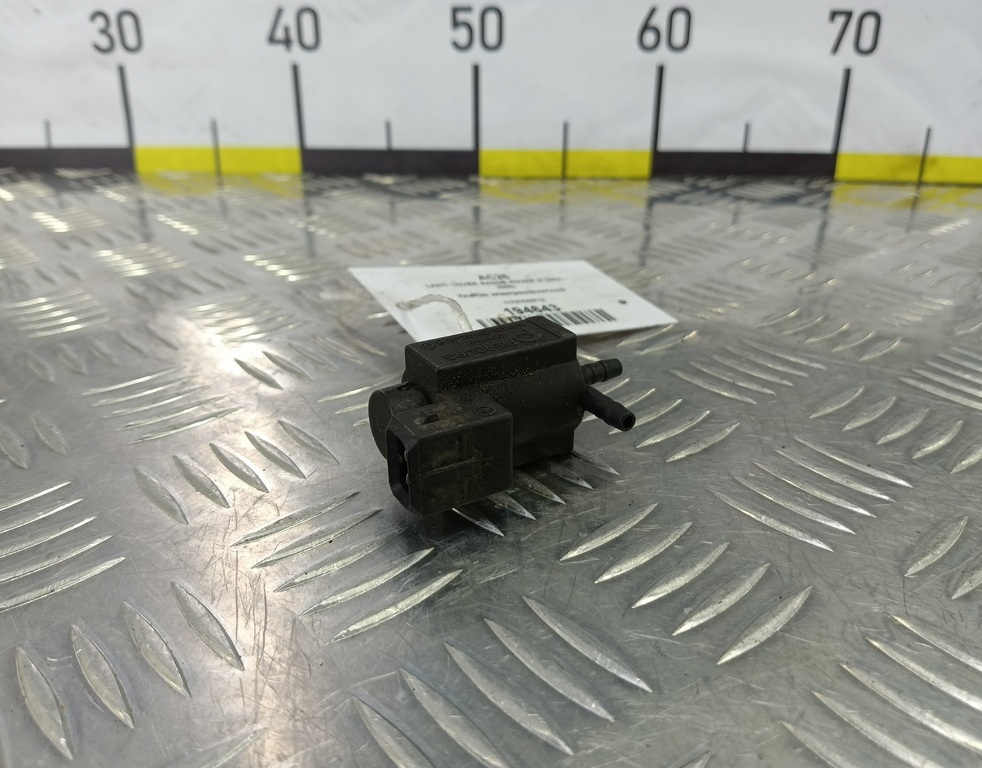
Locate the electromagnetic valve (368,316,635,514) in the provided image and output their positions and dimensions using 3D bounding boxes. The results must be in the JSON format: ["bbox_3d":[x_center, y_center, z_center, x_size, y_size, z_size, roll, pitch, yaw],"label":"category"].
[{"bbox_3d":[0.008,0.006,0.145,0.060,0.031,0.031,-15,33,-25],"label":"electromagnetic valve"}]

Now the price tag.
[{"bbox_3d":[0.009,-0.028,0.216,0.093,0.001,0.052,-9,37,-32],"label":"price tag"}]

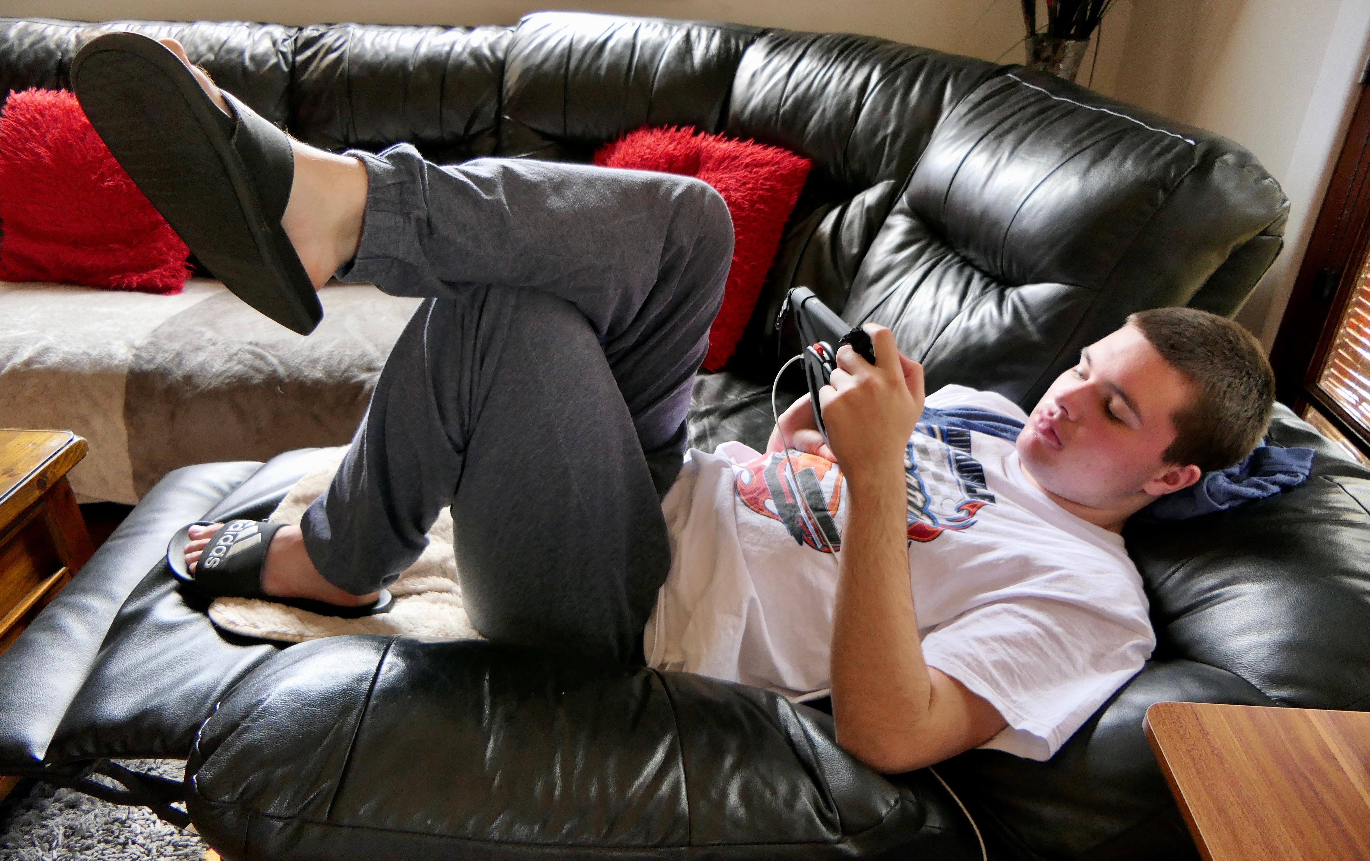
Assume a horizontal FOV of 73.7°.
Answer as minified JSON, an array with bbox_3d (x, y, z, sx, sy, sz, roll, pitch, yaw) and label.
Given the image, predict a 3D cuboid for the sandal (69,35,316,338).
[{"bbox_3d":[-0.425,-0.237,0.863,0.115,0.295,0.095,-8,35,30],"label":"sandal"}]

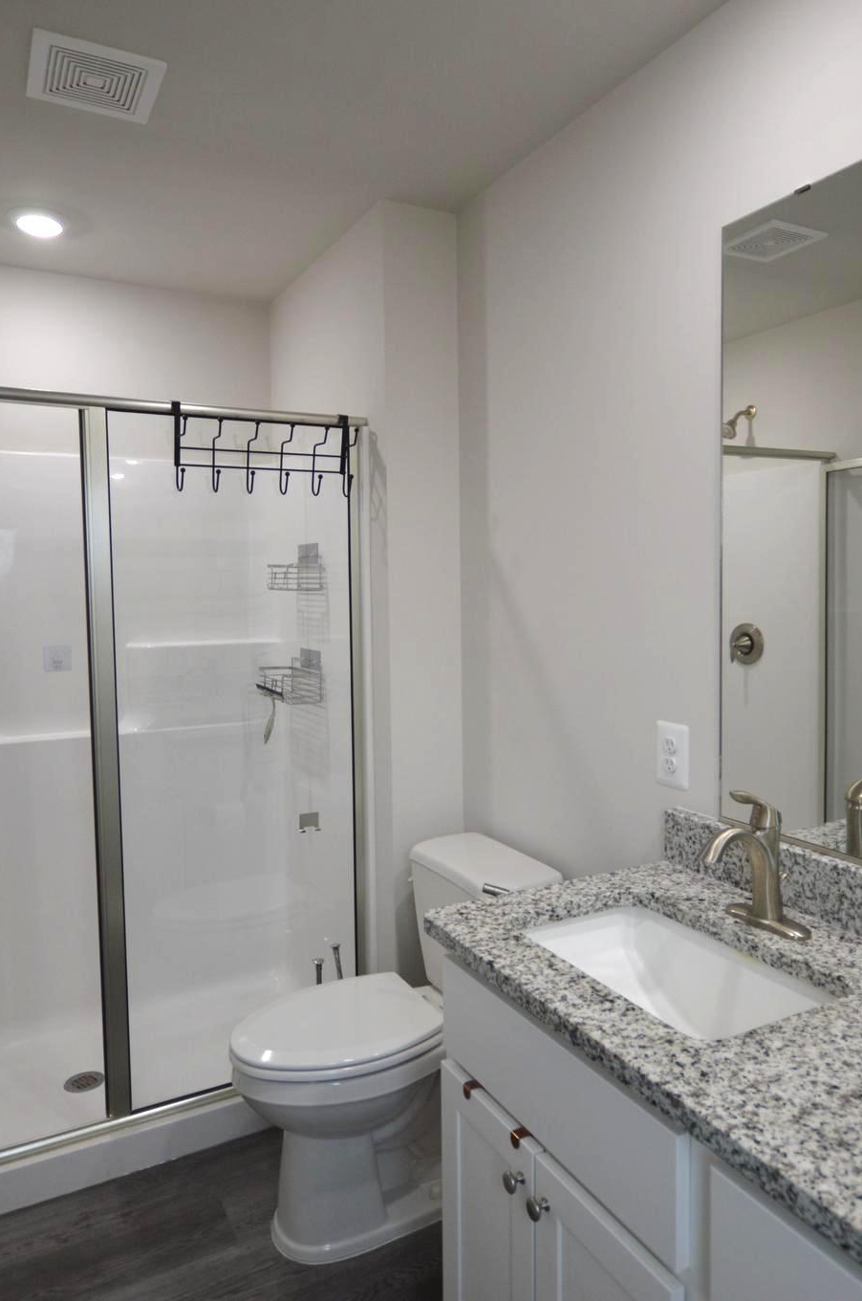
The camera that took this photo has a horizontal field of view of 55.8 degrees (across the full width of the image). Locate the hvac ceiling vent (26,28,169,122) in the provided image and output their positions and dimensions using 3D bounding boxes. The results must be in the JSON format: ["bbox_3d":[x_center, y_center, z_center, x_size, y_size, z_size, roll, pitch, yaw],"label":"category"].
[{"bbox_3d":[-0.677,-1.156,1.643,0.235,0.018,0.233,-3,4,-28],"label":"hvac ceiling vent"}]

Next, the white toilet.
[{"bbox_3d":[-0.098,0.888,1.926,0.765,0.700,0.420,-3,4,-28],"label":"white toilet"}]

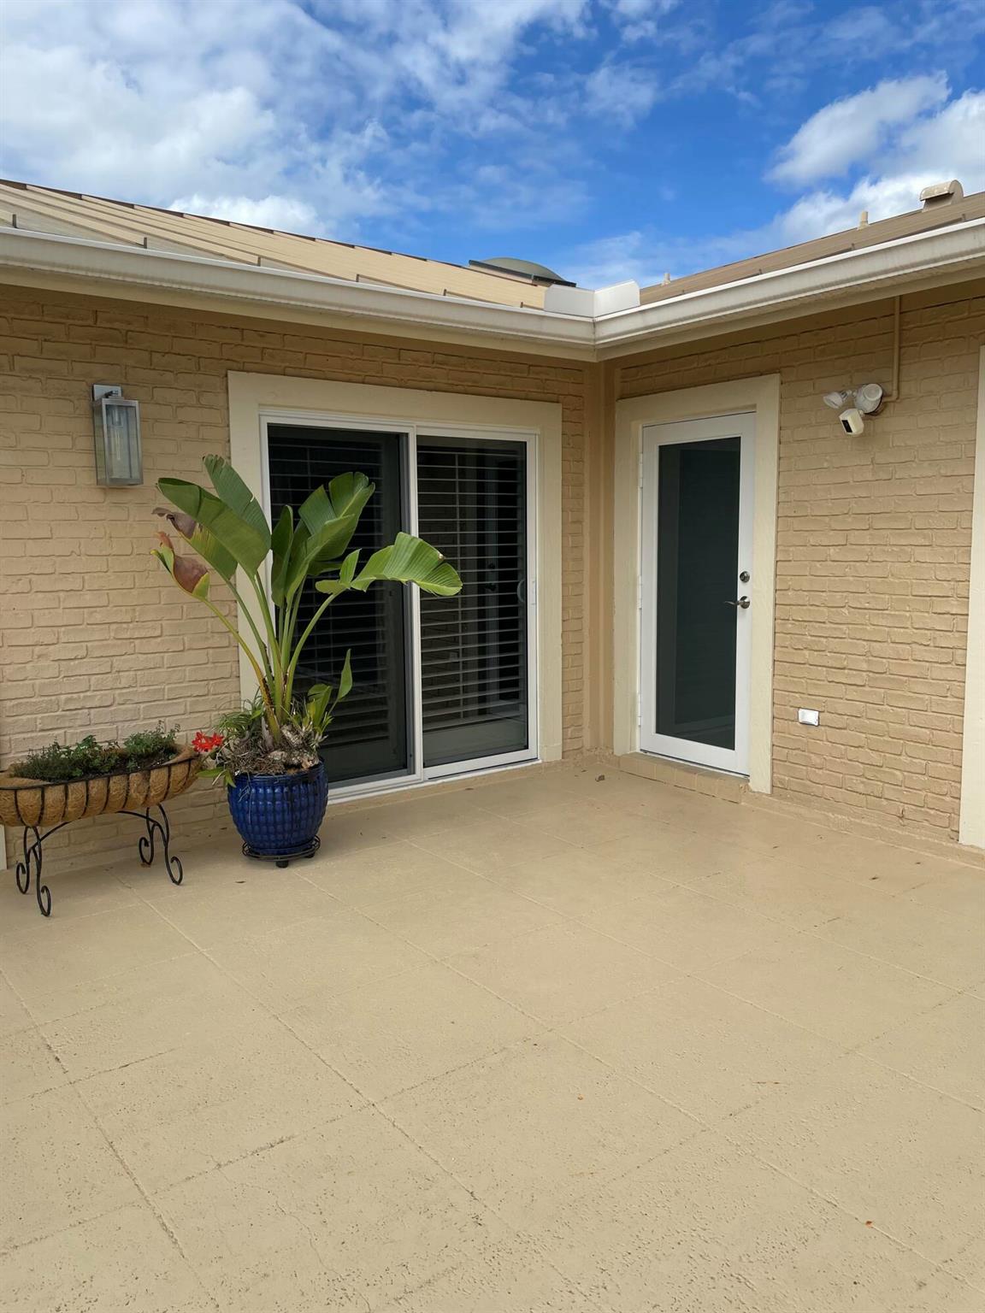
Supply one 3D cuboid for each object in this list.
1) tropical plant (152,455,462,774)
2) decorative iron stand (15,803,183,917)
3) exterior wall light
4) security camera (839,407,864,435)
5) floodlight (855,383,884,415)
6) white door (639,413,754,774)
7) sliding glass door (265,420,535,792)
[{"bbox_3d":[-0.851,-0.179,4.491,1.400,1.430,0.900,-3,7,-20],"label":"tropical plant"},{"bbox_3d":[-1.673,0.829,4.205,0.580,0.330,0.420,-6,8,-38],"label":"decorative iron stand"},{"bbox_3d":[-1.674,-0.988,4.401,0.157,0.450,0.165,-6,8,-38],"label":"exterior wall light"},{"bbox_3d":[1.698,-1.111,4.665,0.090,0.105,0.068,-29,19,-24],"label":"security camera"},{"bbox_3d":[1.770,-1.209,4.632,0.125,0.140,0.125,5,9,40],"label":"floodlight"},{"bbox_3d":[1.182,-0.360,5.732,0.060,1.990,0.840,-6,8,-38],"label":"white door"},{"bbox_3d":[-0.447,-0.277,5.600,1.830,2.030,0.100,-6,8,-38],"label":"sliding glass door"}]

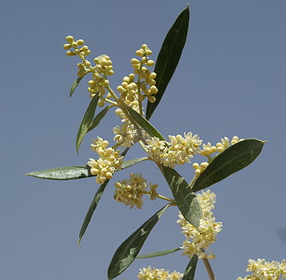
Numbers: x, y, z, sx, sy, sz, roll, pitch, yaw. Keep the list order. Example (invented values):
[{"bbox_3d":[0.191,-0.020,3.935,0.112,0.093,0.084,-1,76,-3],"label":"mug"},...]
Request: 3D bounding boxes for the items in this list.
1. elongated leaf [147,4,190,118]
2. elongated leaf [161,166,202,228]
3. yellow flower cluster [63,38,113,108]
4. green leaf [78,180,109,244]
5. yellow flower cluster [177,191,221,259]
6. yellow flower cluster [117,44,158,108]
[{"bbox_3d":[0.014,-0.039,0.450,0.013,0.063,0.006,22,-9,-14],"label":"elongated leaf"},{"bbox_3d":[0.020,0.028,0.452,0.011,0.037,0.009,-31,0,0],"label":"elongated leaf"},{"bbox_3d":[-0.026,-0.036,0.460,0.019,0.042,0.018,-35,0,0],"label":"yellow flower cluster"},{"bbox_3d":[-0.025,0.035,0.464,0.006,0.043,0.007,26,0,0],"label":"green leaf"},{"bbox_3d":[0.028,0.042,0.443,0.021,0.033,0.021,0,-18,0],"label":"yellow flower cluster"},{"bbox_3d":[-0.003,-0.033,0.462,0.021,0.033,0.019,0,0,0],"label":"yellow flower cluster"}]

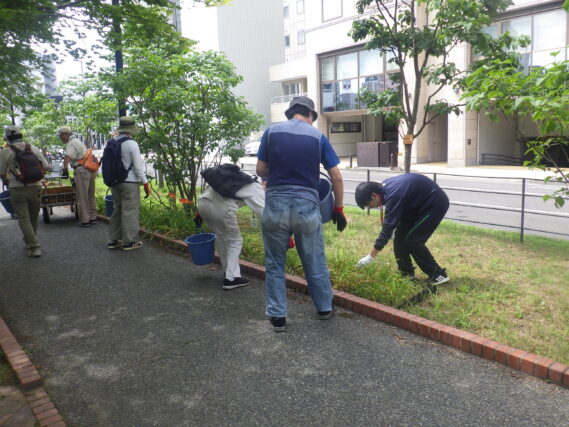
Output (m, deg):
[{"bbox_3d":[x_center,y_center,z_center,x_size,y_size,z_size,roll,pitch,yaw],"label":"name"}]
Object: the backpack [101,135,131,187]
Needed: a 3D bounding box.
[{"bbox_3d":[-2.187,-0.660,5.904,0.270,0.560,0.330,-3,8,-44],"label":"backpack"}]

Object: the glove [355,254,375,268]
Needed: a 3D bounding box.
[{"bbox_3d":[0.713,0.432,4.100,0.210,0.085,0.110,-26,21,-30],"label":"glove"}]

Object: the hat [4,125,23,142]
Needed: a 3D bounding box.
[{"bbox_3d":[-3.446,-1.021,5.838,0.180,0.150,0.260,-10,5,-44],"label":"hat"}]

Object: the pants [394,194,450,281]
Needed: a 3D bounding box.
[{"bbox_3d":[1.222,0.201,4.120,0.470,0.770,0.350,-2,9,-6],"label":"pants"}]

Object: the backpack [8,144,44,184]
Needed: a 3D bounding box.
[{"bbox_3d":[-3.206,-0.599,5.742,0.220,0.450,0.310,-1,13,45],"label":"backpack"}]

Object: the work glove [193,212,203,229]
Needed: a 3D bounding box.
[{"bbox_3d":[-0.870,0.070,4.620,0.090,0.165,0.095,-7,11,-36],"label":"work glove"}]

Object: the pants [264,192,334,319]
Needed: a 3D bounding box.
[{"bbox_3d":[0.105,0.312,3.460,0.480,0.900,0.340,0,9,5],"label":"pants"}]

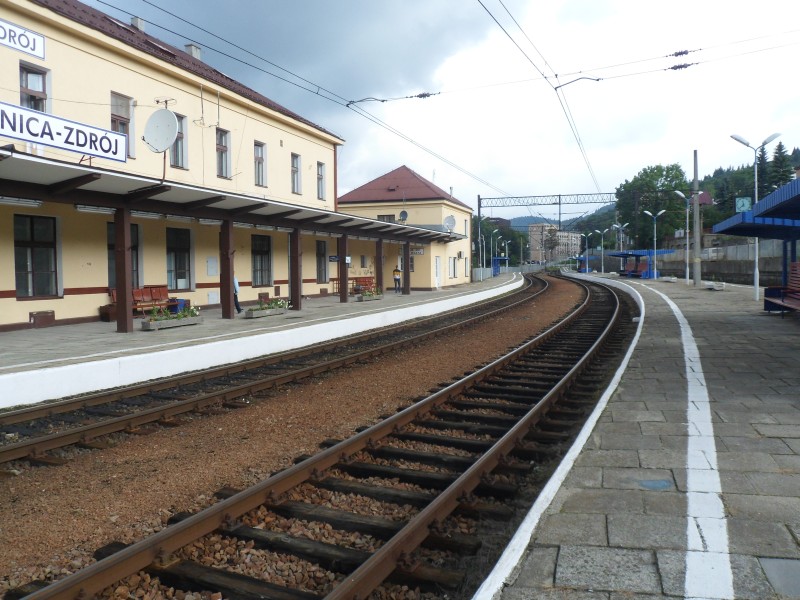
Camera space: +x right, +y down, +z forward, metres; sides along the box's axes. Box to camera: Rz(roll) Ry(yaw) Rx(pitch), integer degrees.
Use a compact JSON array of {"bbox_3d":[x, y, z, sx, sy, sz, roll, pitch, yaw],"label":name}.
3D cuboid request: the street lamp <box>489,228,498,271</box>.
[{"bbox_3d":[13.712,-6.654,90.069,1.150,6.950,0.320,0,3,11],"label":"street lamp"}]

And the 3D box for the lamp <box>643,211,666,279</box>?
[{"bbox_3d":[25.540,-5.485,62.400,2.200,6.950,0.320,0,3,13],"label":"lamp"}]

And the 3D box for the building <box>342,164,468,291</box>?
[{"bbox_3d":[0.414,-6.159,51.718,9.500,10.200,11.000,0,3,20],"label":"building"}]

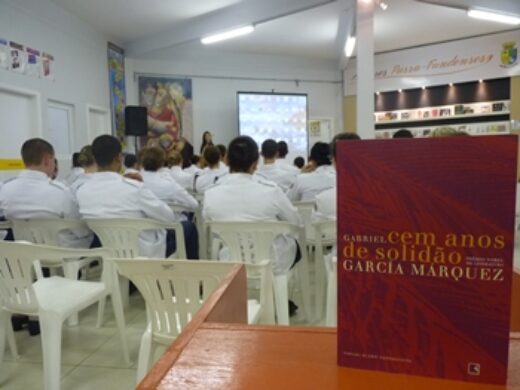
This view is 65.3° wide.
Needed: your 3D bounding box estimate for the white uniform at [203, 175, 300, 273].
[{"bbox_3d":[-0.048,0.170,2.420,0.550,0.600,0.380,-1,4,3],"label":"white uniform"}]

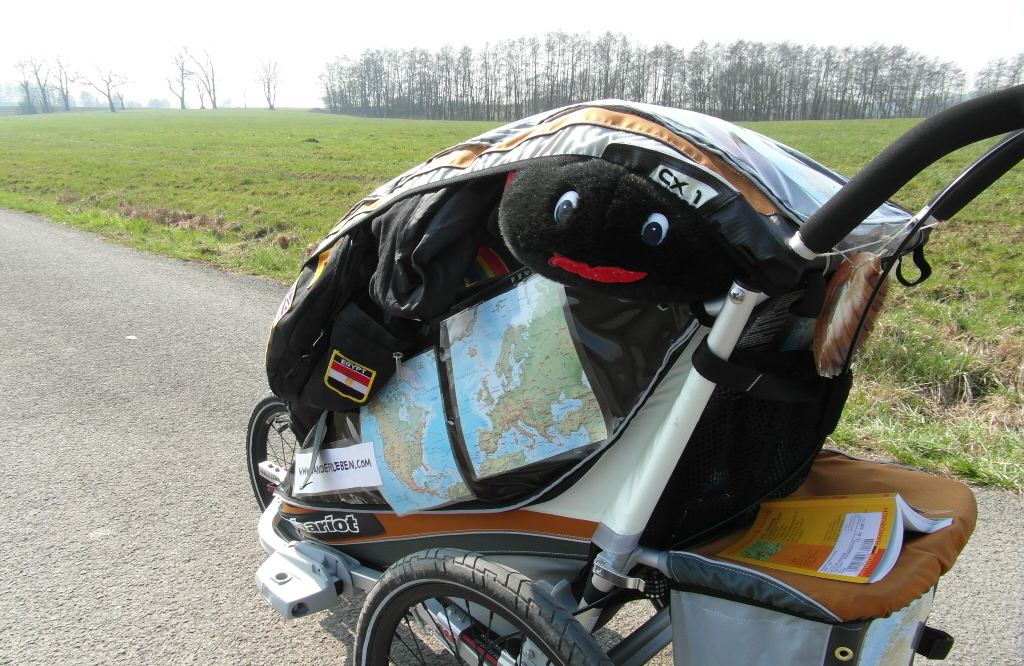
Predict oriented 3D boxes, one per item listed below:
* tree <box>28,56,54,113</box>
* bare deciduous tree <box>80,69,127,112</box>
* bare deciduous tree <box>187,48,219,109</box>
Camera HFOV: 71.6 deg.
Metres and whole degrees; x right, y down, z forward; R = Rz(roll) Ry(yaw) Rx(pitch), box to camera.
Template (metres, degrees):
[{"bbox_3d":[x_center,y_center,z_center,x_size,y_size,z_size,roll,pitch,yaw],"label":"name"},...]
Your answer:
[{"bbox_3d":[-92.775,-48.934,140.000,4.500,10.800,4.300,-11,20,-30],"label":"tree"},{"bbox_3d":[-74.613,-44.363,130.000,8.200,7.973,6.800,-9,20,-27],"label":"bare deciduous tree"},{"bbox_3d":[-63.208,-51.898,145.000,5.700,11.929,5.000,-7,19,-21],"label":"bare deciduous tree"}]

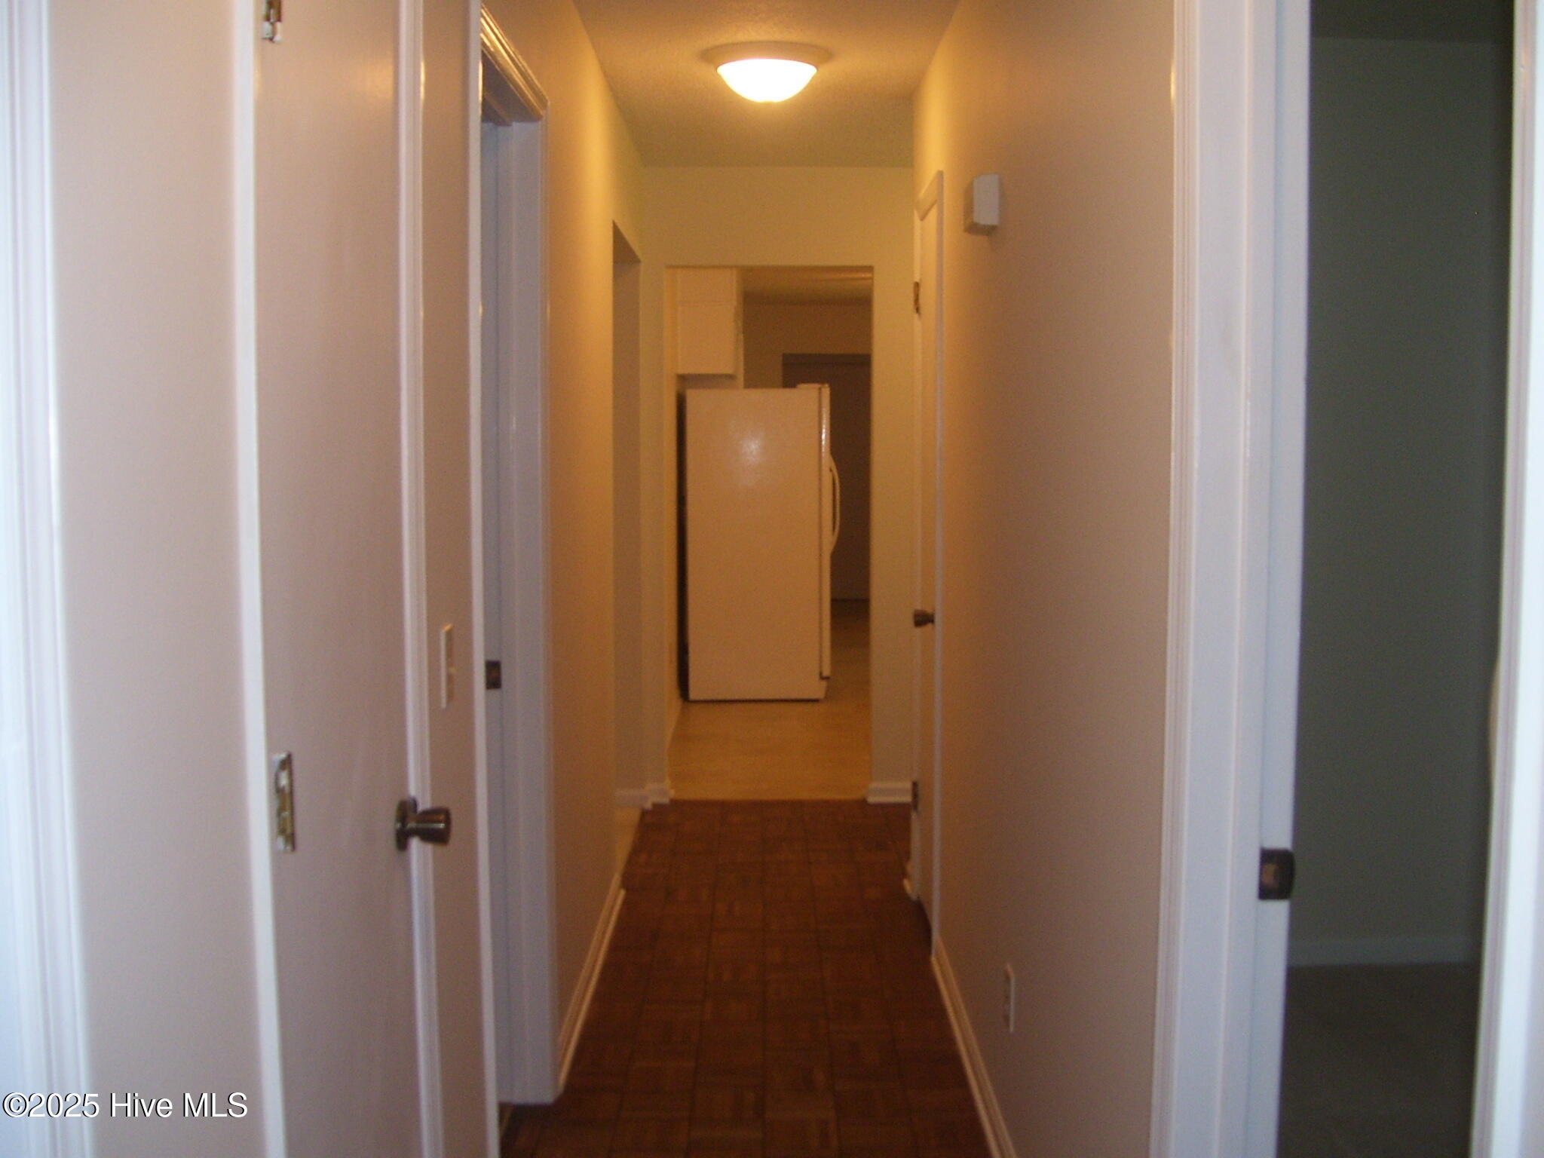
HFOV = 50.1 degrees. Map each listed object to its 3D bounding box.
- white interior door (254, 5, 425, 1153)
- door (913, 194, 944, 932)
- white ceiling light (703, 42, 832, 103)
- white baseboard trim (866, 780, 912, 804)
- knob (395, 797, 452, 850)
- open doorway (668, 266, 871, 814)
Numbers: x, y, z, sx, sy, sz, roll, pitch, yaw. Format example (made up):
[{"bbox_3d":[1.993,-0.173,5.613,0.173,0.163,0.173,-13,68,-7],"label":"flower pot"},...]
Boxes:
[{"bbox_3d":[-0.475,0.213,1.797,0.040,2.030,0.620,0,5,0],"label":"white interior door"},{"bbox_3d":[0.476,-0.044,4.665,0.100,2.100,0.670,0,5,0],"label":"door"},{"bbox_3d":[-0.011,-1.340,4.424,0.340,0.125,0.340,0,5,0],"label":"white ceiling light"},{"bbox_3d":[0.474,0.822,6.415,0.210,0.085,0.022,0,5,0],"label":"white baseboard trim"},{"bbox_3d":[-0.434,0.307,2.066,0.058,0.062,0.062,0,5,0],"label":"knob"},{"bbox_3d":[-0.009,-0.167,6.391,0.790,2.066,0.120,0,5,0],"label":"open doorway"}]

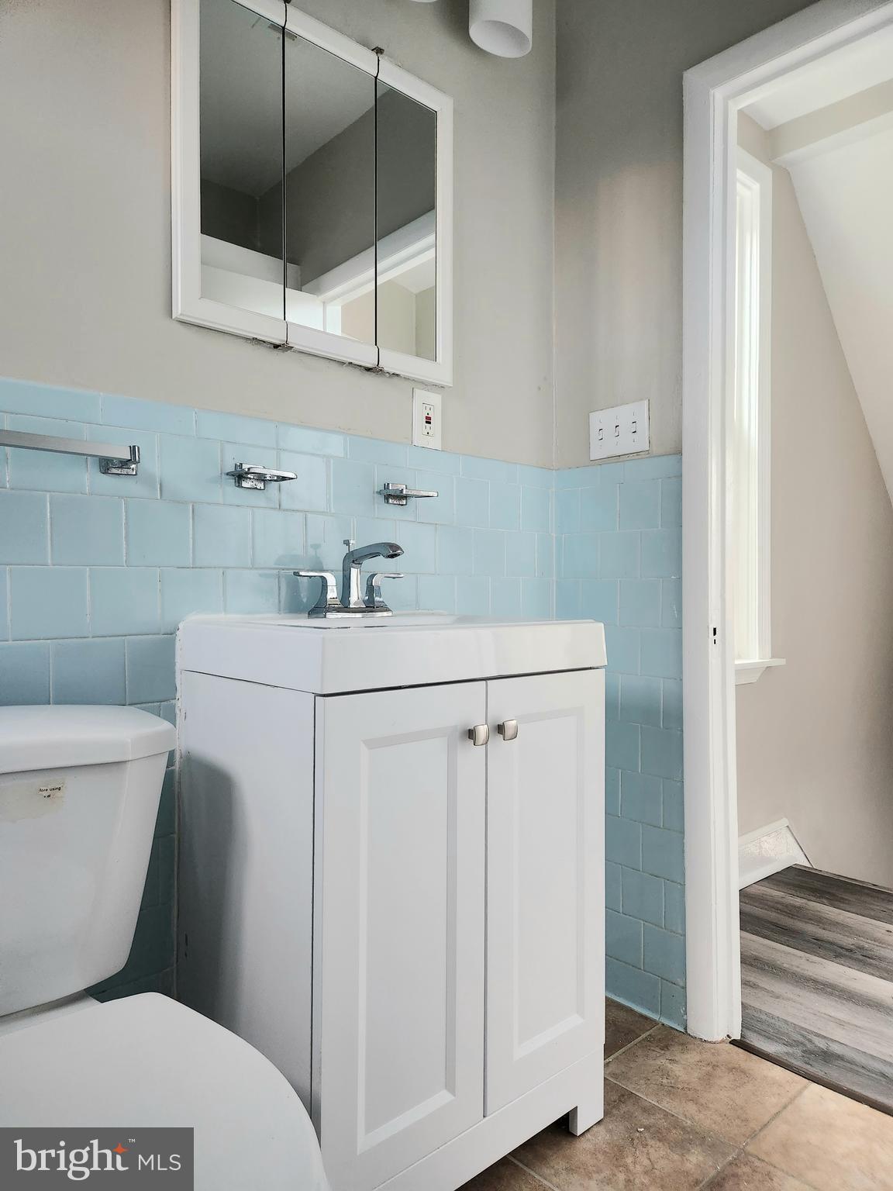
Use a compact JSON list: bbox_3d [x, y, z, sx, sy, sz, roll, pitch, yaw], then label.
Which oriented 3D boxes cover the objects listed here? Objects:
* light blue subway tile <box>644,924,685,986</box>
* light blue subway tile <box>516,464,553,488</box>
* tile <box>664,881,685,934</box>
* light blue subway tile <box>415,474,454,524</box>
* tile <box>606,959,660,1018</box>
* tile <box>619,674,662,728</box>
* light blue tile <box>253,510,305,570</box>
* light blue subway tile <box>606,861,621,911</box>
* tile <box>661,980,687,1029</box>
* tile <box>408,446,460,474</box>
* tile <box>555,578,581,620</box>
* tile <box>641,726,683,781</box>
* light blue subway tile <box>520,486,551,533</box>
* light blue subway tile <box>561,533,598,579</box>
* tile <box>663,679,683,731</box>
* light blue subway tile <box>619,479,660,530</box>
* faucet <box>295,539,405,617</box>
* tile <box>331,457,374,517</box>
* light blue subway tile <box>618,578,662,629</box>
[{"bbox_3d":[0.475,0.780,1.722,0.009,0.108,0.108,0,0,-42],"label":"light blue subway tile"},{"bbox_3d":[0.214,-0.286,1.912,0.131,0.048,0.010,0,-1,-43],"label":"light blue subway tile"},{"bbox_3d":[0.505,0.684,1.744,0.010,0.110,0.051,0,0,-43],"label":"tile"},{"bbox_3d":[-0.025,-0.207,1.688,0.108,0.108,0.009,0,0,-43],"label":"light blue subway tile"},{"bbox_3d":[0.430,0.901,1.823,0.010,0.097,0.152,0,0,-43],"label":"tile"},{"bbox_3d":[0.439,0.235,1.778,0.009,0.108,0.108,0,0,-43],"label":"tile"},{"bbox_3d":[-0.305,-0.098,1.428,0.108,0.108,0.009,0,0,-43],"label":"light blue tile"},{"bbox_3d":[0.366,0.675,1.857,0.010,0.108,0.108,0,-1,-43],"label":"light blue subway tile"},{"bbox_3d":[0.493,0.885,1.713,0.010,0.092,0.061,0,-1,-43],"label":"tile"},{"bbox_3d":[-0.027,-0.285,1.683,0.152,0.046,0.009,0,0,-43],"label":"tile"},{"bbox_3d":[0.298,0.013,1.923,0.009,0.108,0.084,0,0,-42],"label":"tile"},{"bbox_3d":[0.476,0.344,1.742,0.010,0.108,0.102,0,-1,-43],"label":"tile"},{"bbox_3d":[0.216,-0.204,1.921,0.108,0.108,0.010,0,-1,-43],"label":"light blue subway tile"},{"bbox_3d":[0.327,-0.094,1.905,0.010,0.108,0.108,0,-1,-43],"label":"light blue subway tile"},{"bbox_3d":[0.493,0.235,1.720,0.009,0.108,0.049,0,0,-43],"label":"tile"},{"bbox_3d":[0.444,-0.206,1.809,0.010,0.110,0.108,0,0,-43],"label":"light blue subway tile"},{"bbox_3d":[-0.133,-0.032,1.417,0.250,0.144,0.185,0,0,-43],"label":"faucet"},{"bbox_3d":[-0.186,-0.207,1.539,0.108,0.108,0.009,0,0,-43],"label":"tile"},{"bbox_3d":[0.437,0.018,1.775,0.010,0.108,0.108,0,-1,-43],"label":"light blue subway tile"}]

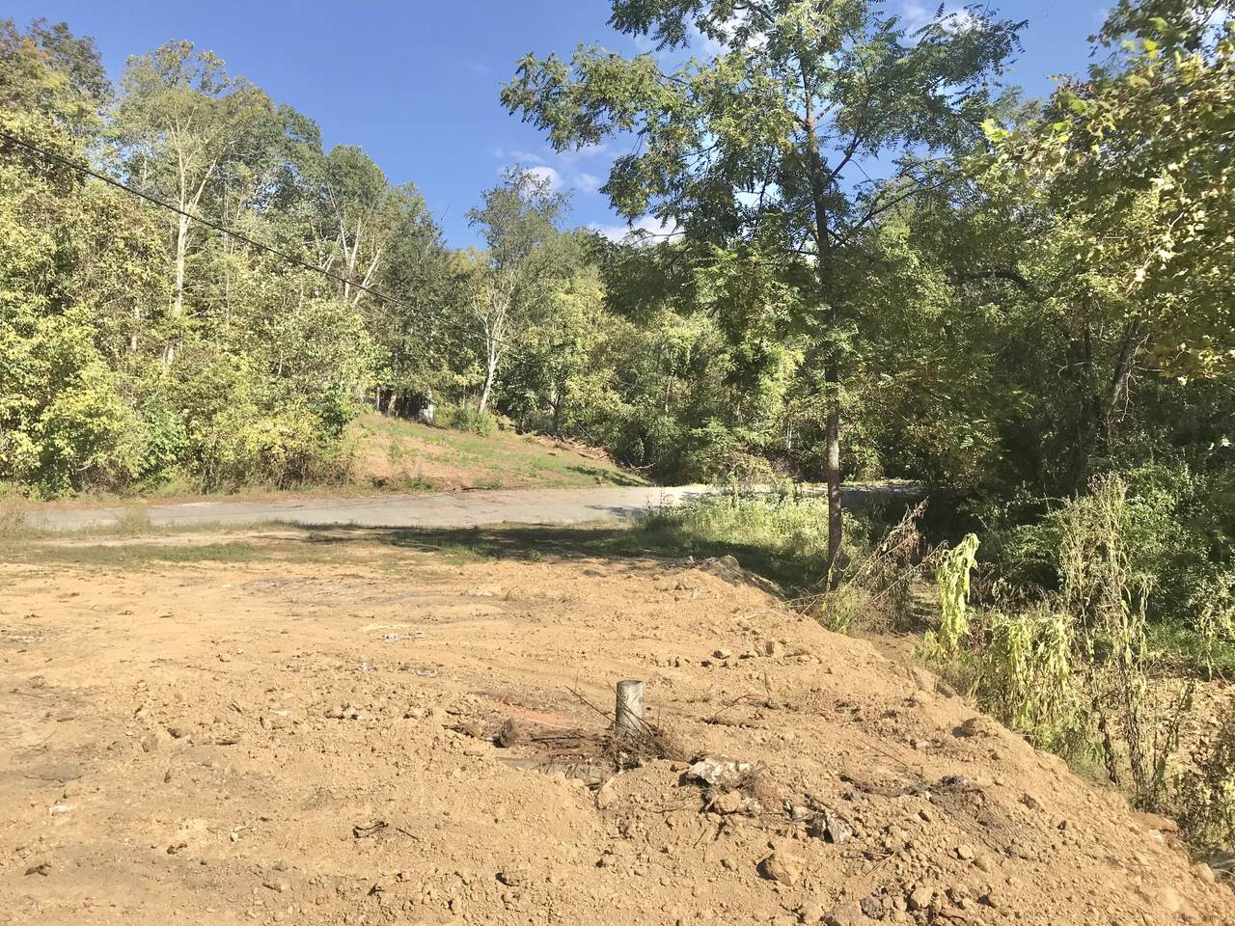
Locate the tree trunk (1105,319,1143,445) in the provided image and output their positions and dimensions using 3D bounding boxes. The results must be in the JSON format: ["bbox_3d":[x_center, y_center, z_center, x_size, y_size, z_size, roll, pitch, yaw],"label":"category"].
[{"bbox_3d":[9.118,-1.434,18.000,0.250,2.300,0.250,14,0,0],"label":"tree trunk"}]

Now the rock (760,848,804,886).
[{"bbox_3d":[0.650,1.597,3.950,0.165,0.105,0.145,0,0,0],"label":"rock"}]

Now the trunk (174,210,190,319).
[{"bbox_3d":[-19.623,-8.931,45.000,0.360,4.700,0.360,3,0,0],"label":"trunk"}]

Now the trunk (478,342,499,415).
[{"bbox_3d":[-5.586,-3.634,43.000,0.420,3.150,0.400,10,0,0],"label":"trunk"}]

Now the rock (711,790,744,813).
[{"bbox_3d":[0.513,1.589,4.680,0.145,0.090,0.120,0,0,0],"label":"rock"}]

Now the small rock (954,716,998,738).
[{"bbox_3d":[2.171,1.598,6.050,0.250,0.100,0.190,0,0,0],"label":"small rock"}]

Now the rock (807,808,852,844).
[{"bbox_3d":[0.926,1.582,4.350,0.195,0.110,0.140,0,0,0],"label":"rock"}]

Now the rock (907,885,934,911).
[{"bbox_3d":[1.124,1.610,3.700,0.100,0.075,0.090,0,0,0],"label":"rock"}]

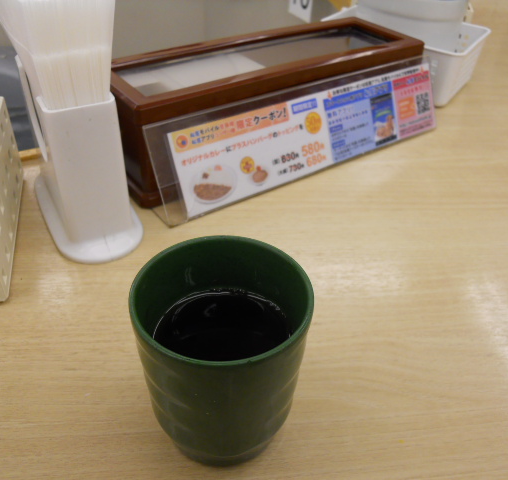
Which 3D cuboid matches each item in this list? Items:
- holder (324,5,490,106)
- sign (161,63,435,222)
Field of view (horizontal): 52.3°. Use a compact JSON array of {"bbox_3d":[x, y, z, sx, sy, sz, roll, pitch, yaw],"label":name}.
[{"bbox_3d":[0.177,-0.226,0.629,0.174,0.066,0.128,25,43,27],"label":"holder"},{"bbox_3d":[0.057,-0.097,0.451,0.312,0.068,0.030,-23,44,-29],"label":"sign"}]

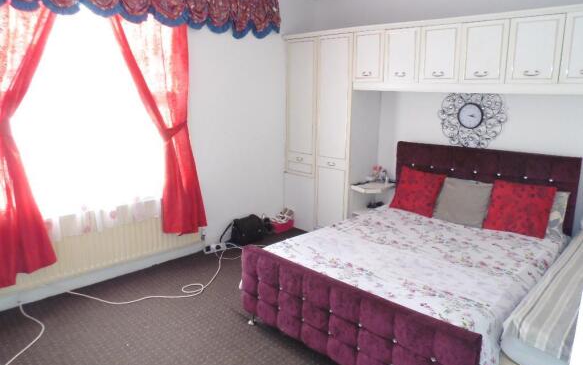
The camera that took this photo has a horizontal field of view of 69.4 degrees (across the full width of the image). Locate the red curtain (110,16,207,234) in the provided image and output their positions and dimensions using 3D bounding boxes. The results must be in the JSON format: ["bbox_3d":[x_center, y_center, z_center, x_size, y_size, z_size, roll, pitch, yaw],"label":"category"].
[{"bbox_3d":[-1.060,-0.458,3.479,0.160,1.920,0.810,11,15,41],"label":"red curtain"}]

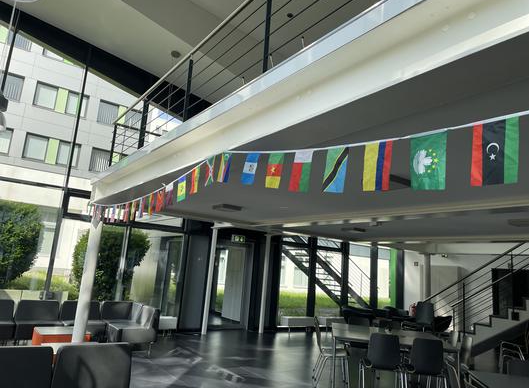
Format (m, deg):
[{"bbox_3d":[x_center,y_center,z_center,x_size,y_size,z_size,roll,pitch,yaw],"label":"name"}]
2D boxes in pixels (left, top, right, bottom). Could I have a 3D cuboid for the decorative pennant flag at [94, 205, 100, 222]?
[{"bbox_3d":[-2.428,0.284,5.780,0.020,0.215,0.140,12,-13,-34],"label":"decorative pennant flag"}]

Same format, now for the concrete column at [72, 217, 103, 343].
[{"bbox_3d":[-2.757,1.312,6.234,0.150,2.340,0.150,12,-13,-34],"label":"concrete column"}]

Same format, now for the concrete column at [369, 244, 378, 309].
[{"bbox_3d":[3.519,2.901,12.728,0.170,2.620,0.170,12,-13,-34],"label":"concrete column"}]

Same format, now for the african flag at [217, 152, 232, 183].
[{"bbox_3d":[-0.285,-0.191,2.865,0.020,0.217,0.145,12,-5,-34],"label":"african flag"}]

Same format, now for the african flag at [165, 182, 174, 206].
[{"bbox_3d":[-0.871,0.005,3.640,0.020,0.215,0.145,12,-15,-34],"label":"african flag"}]

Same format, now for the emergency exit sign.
[{"bbox_3d":[-0.640,1.141,9.956,0.350,0.190,0.080,12,-13,-34],"label":"emergency exit sign"}]

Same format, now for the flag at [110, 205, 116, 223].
[{"bbox_3d":[-1.947,0.254,5.120,0.020,0.215,0.140,12,-13,-34],"label":"flag"}]

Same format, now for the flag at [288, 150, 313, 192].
[{"bbox_3d":[0.198,-0.121,2.136,0.020,0.220,0.150,12,-6,-34],"label":"flag"}]

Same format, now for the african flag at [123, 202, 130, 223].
[{"bbox_3d":[-1.619,0.217,4.660,0.020,0.215,0.140,12,-13,-34],"label":"african flag"}]

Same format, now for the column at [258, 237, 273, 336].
[{"bbox_3d":[0.016,2.191,9.730,0.105,2.350,0.105,12,-13,-34],"label":"column"}]

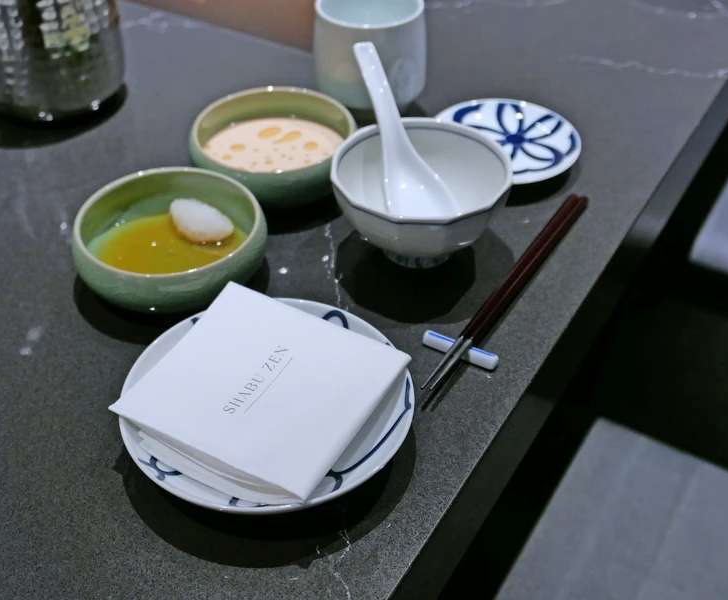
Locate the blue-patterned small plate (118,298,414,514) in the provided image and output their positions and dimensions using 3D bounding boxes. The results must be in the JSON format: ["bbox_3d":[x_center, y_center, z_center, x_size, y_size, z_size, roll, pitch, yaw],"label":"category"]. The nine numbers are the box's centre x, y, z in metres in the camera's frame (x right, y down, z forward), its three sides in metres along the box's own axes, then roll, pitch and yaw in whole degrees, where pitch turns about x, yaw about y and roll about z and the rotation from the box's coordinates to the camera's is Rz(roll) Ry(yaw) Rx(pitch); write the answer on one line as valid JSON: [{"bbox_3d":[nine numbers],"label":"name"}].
[{"bbox_3d":[-0.051,0.058,0.453,0.155,0.026,0.155,0,42,0],"label":"blue-patterned small plate"}]

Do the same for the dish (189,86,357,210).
[{"bbox_3d":[-0.066,-0.113,0.632,0.124,0.041,0.124,0,42,0],"label":"dish"}]

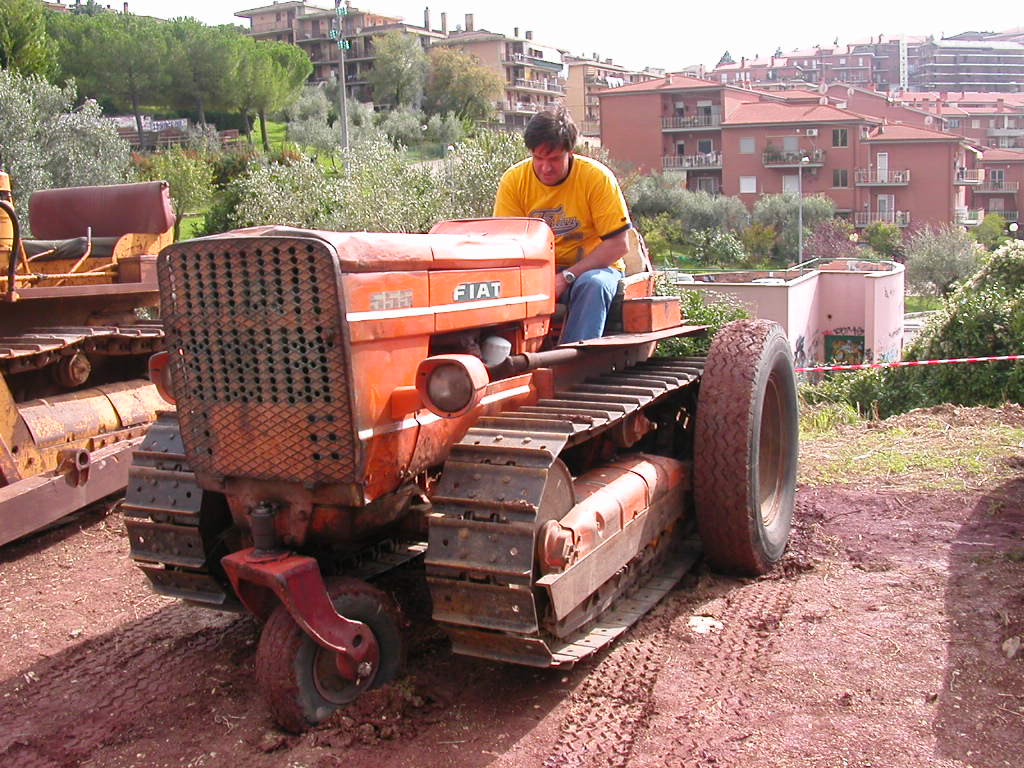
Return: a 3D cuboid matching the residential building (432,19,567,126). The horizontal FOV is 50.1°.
[{"bbox_3d":[-0.936,-42.201,153.680,10.800,13.500,22.000,3,12,25],"label":"residential building"}]

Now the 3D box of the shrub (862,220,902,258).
[{"bbox_3d":[17.941,-6.852,53.000,2.000,2.100,1.900,1,11,18],"label":"shrub"}]

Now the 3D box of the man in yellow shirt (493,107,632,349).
[{"bbox_3d":[0.191,-0.521,4.150,0.540,1.100,0.680,2,12,22],"label":"man in yellow shirt"}]

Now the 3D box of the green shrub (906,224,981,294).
[{"bbox_3d":[16.992,-4.852,43.000,3.200,2.950,3.000,2,12,22],"label":"green shrub"}]

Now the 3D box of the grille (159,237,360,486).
[{"bbox_3d":[-0.630,-0.049,2.747,0.573,0.637,0.080,3,14,25],"label":"grille"}]

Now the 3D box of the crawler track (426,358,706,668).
[{"bbox_3d":[0.338,0.359,3.595,0.304,0.701,2.078,3,9,25],"label":"crawler track"}]

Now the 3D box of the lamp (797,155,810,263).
[{"bbox_3d":[10.629,-5.306,40.046,0.500,5.950,0.220,-2,11,0],"label":"lamp"}]

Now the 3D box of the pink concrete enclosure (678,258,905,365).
[{"bbox_3d":[6.401,-0.923,24.794,4.900,3.500,5.600,4,12,28],"label":"pink concrete enclosure"}]

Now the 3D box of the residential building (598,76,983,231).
[{"bbox_3d":[22.319,-18.763,89.446,28.000,13.300,13.500,3,12,24],"label":"residential building"}]

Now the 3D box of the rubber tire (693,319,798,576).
[{"bbox_3d":[0.902,0.235,4.114,0.225,0.955,0.955,3,12,25],"label":"rubber tire"}]

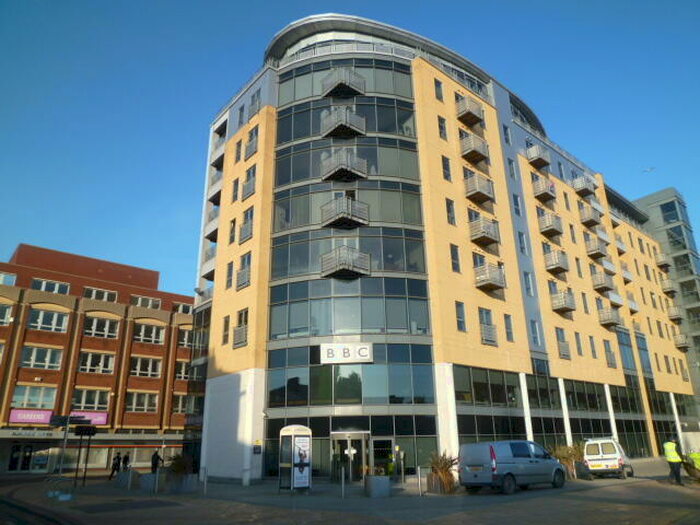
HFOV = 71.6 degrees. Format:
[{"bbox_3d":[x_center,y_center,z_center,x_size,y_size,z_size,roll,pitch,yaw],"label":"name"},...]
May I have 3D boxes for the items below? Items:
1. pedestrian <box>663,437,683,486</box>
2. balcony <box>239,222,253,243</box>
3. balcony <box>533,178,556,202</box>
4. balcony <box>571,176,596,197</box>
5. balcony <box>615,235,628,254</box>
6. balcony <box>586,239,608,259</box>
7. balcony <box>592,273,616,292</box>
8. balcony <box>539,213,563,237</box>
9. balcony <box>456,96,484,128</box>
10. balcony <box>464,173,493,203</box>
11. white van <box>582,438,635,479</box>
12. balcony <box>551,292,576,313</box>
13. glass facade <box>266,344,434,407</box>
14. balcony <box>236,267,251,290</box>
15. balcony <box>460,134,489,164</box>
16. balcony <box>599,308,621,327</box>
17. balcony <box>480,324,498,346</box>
[{"bbox_3d":[12.877,7.960,19.404,0.450,1.780,0.500,3,-20,-9],"label":"pedestrian"},{"bbox_3d":[-6.488,-1.909,29.903,0.250,1.220,1.500,16,-26,-38],"label":"balcony"},{"bbox_3d":[15.291,-5.619,38.031,1.600,1.300,1.050,16,-26,-38],"label":"balcony"},{"bbox_3d":[20.841,-6.714,43.117,1.509,1.213,0.986,16,-26,-38],"label":"balcony"},{"bbox_3d":[25.040,-1.452,45.672,2.000,1.100,1.000,15,-25,-37],"label":"balcony"},{"bbox_3d":[20.861,-1.081,41.021,1.509,1.203,0.986,16,-26,-38],"label":"balcony"},{"bbox_3d":[21.167,1.670,40.720,1.650,1.300,1.050,16,-26,-38],"label":"balcony"},{"bbox_3d":[14.880,-2.738,35.956,1.440,1.210,0.900,15,-25,-37],"label":"balcony"},{"bbox_3d":[8.031,-10.100,32.570,1.550,1.198,0.906,15,-25,-38],"label":"balcony"},{"bbox_3d":[8.170,-4.606,30.655,1.550,1.198,0.906,15,-25,-38],"label":"balcony"},{"bbox_3d":[12.984,9.773,24.293,1.710,1.820,4.150,-14,-23,32],"label":"white van"},{"bbox_3d":[14.971,2.796,34.038,1.550,1.198,0.906,15,-25,-38],"label":"balcony"},{"bbox_3d":[0.022,5.827,25.045,8.950,3.050,1.050,-2,-20,3],"label":"glass facade"},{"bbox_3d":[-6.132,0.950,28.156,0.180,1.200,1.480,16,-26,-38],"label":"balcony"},{"bbox_3d":[8.129,-7.337,31.702,1.500,1.240,0.950,15,-25,-37],"label":"balcony"},{"bbox_3d":[20.614,4.373,38.541,1.643,1.198,0.906,15,-25,-38],"label":"balcony"},{"bbox_3d":[8.136,4.217,28.228,1.520,1.220,0.250,16,-26,-38],"label":"balcony"}]

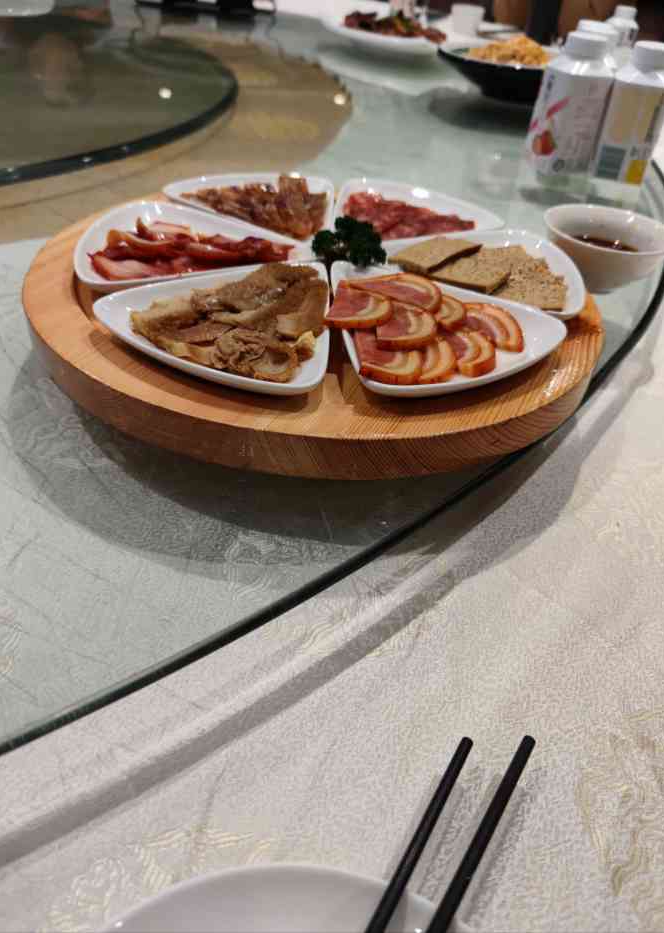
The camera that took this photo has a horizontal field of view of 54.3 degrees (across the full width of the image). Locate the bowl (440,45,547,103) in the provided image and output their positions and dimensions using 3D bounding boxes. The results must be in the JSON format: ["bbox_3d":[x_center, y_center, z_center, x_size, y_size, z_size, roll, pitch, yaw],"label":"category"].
[{"bbox_3d":[0.307,-0.629,1.043,0.278,0.057,0.278,5,40,0],"label":"bowl"}]

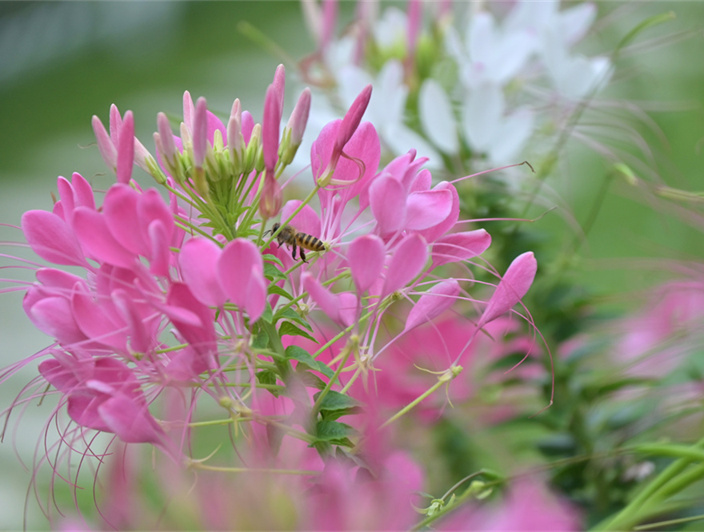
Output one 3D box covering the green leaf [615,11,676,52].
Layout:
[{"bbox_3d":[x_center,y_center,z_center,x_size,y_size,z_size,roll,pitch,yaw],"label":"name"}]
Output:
[{"bbox_3d":[0.072,-0.058,1.150,0.017,0.006,0.003,-30,6,0],"label":"green leaf"}]

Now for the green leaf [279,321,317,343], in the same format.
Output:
[{"bbox_3d":[-0.012,0.015,1.050,0.010,0.004,0.005,24,17,0],"label":"green leaf"}]

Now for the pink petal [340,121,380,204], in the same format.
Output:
[{"bbox_3d":[0.002,-0.024,1.070,0.009,0.019,0.004,14,-3,0],"label":"pink petal"}]

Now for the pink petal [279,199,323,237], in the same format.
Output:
[{"bbox_3d":[-0.012,-0.010,1.110,0.010,0.011,0.005,-13,0,0],"label":"pink petal"}]

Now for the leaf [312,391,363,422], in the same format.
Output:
[{"bbox_3d":[-0.003,0.029,0.985,0.010,0.005,0.005,12,31,9],"label":"leaf"}]

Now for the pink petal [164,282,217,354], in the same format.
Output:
[{"bbox_3d":[-0.034,0.011,0.985,0.008,0.015,0.004,-24,0,0],"label":"pink petal"}]

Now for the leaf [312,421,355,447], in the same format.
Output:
[{"bbox_3d":[-0.004,0.039,1.080,0.010,0.004,0.006,-8,39,17],"label":"leaf"}]

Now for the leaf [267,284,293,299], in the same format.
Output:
[{"bbox_3d":[-0.019,0.007,1.205,0.007,0.004,0.003,26,17,17],"label":"leaf"}]

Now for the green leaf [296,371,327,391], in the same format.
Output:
[{"bbox_3d":[-0.009,0.024,0.990,0.007,0.003,0.004,31,25,10],"label":"green leaf"}]

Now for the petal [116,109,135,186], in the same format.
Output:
[{"bbox_3d":[-0.051,-0.026,1.040,0.004,0.017,0.004,5,3,0],"label":"petal"}]

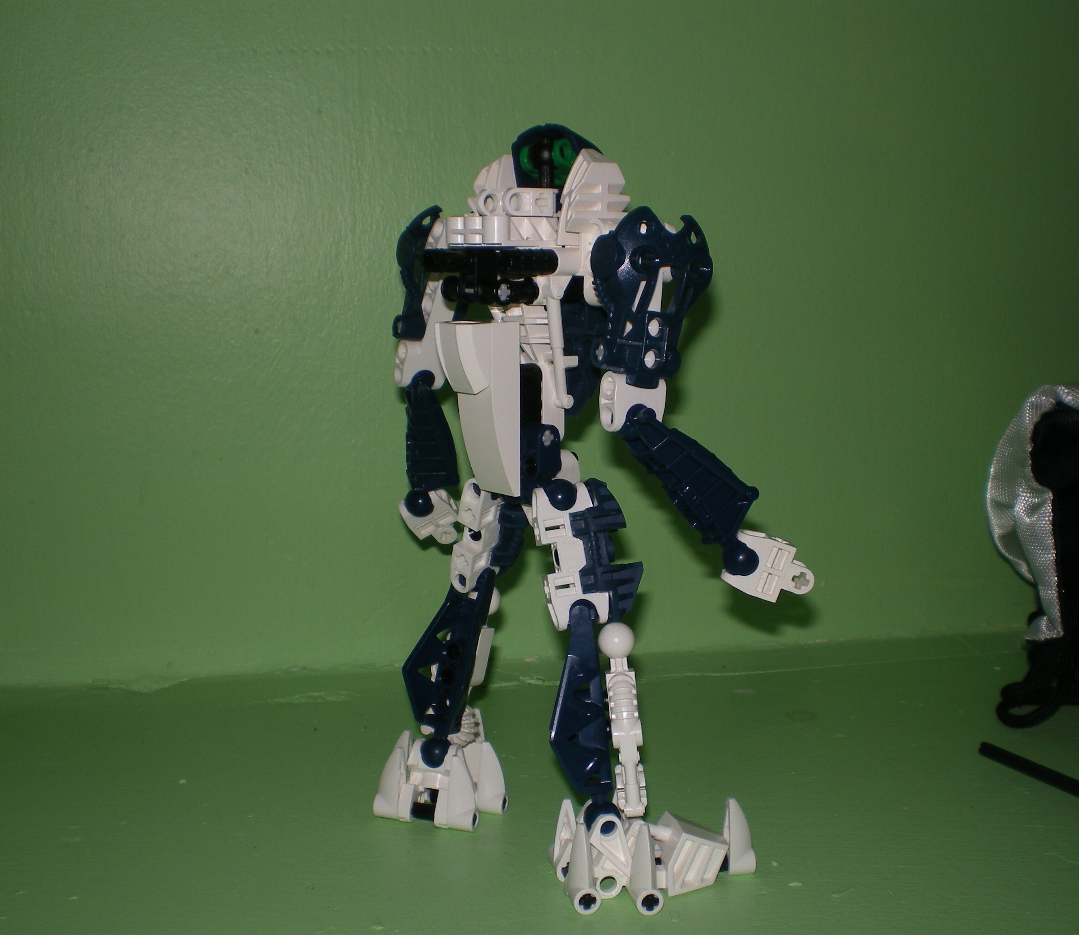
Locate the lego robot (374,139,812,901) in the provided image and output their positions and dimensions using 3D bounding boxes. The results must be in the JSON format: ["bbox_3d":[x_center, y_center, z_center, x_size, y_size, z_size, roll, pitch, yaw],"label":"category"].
[{"bbox_3d":[0.007,0.005,0.408,0.143,0.217,0.092,8,12,42],"label":"lego robot"}]

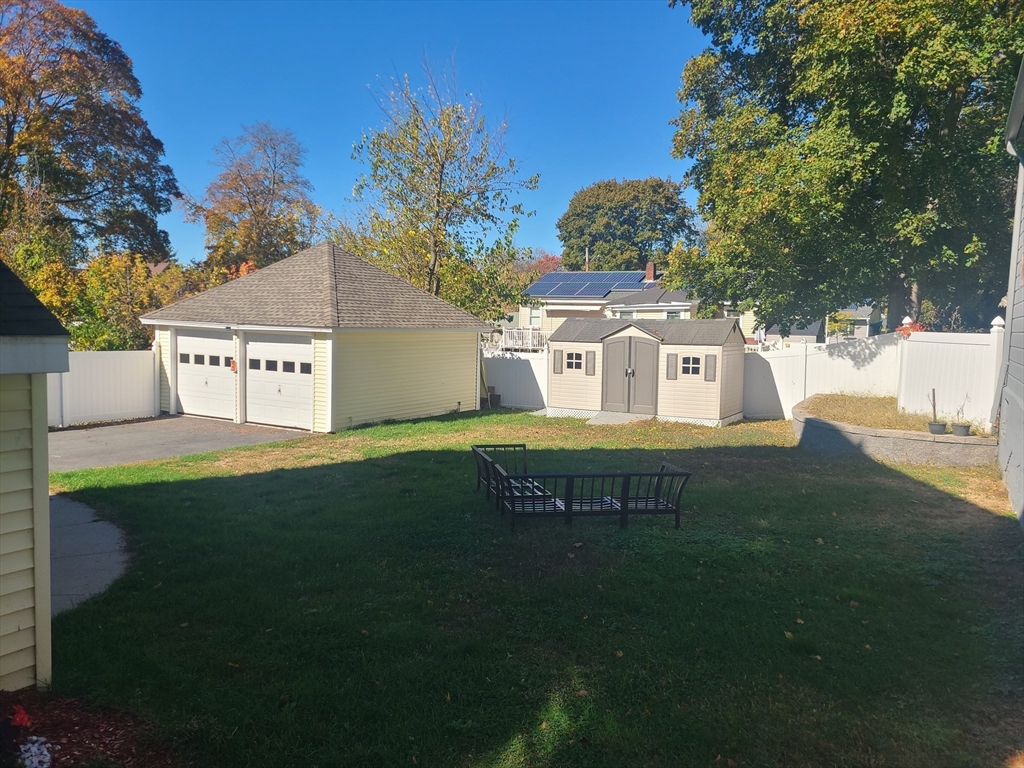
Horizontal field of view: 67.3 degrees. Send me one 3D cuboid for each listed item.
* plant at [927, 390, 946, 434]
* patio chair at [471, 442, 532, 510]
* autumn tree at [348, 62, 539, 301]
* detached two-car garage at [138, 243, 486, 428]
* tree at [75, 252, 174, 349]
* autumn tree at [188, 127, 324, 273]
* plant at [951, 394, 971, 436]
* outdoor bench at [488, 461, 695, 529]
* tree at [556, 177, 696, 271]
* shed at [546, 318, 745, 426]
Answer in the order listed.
[{"bbox_3d":[8.031,0.510,14.592,0.350,0.840,0.332,3,5,29],"label":"plant"},{"bbox_3d":[-0.020,1.316,10.908,0.814,0.715,1.579,0,4,-11],"label":"patio chair"},{"bbox_3d":[-2.522,-5.506,27.671,6.917,11.790,6.917,1,4,0],"label":"autumn tree"},{"bbox_3d":[-5.176,-1.561,21.360,6.800,4.660,6.450,3,5,30],"label":"detached two-car garage"},{"bbox_3d":[-13.518,-2.153,26.931,3.511,4.855,3.511,1,4,0],"label":"tree"},{"bbox_3d":[-14.797,-8.031,44.545,8.308,13.919,8.308,1,4,0],"label":"autumn tree"},{"bbox_3d":[8.366,0.565,14.394,0.350,0.770,0.332,3,5,30],"label":"plant"},{"bbox_3d":[0.989,1.417,9.773,2.344,0.715,0.856,0,4,-11],"label":"outdoor bench"},{"bbox_3d":[10.111,-10.551,69.396,12.742,16.069,12.742,1,4,0],"label":"tree"},{"bbox_3d":[3.504,-0.420,20.027,4.580,2.563,2.450,3,5,29],"label":"shed"}]

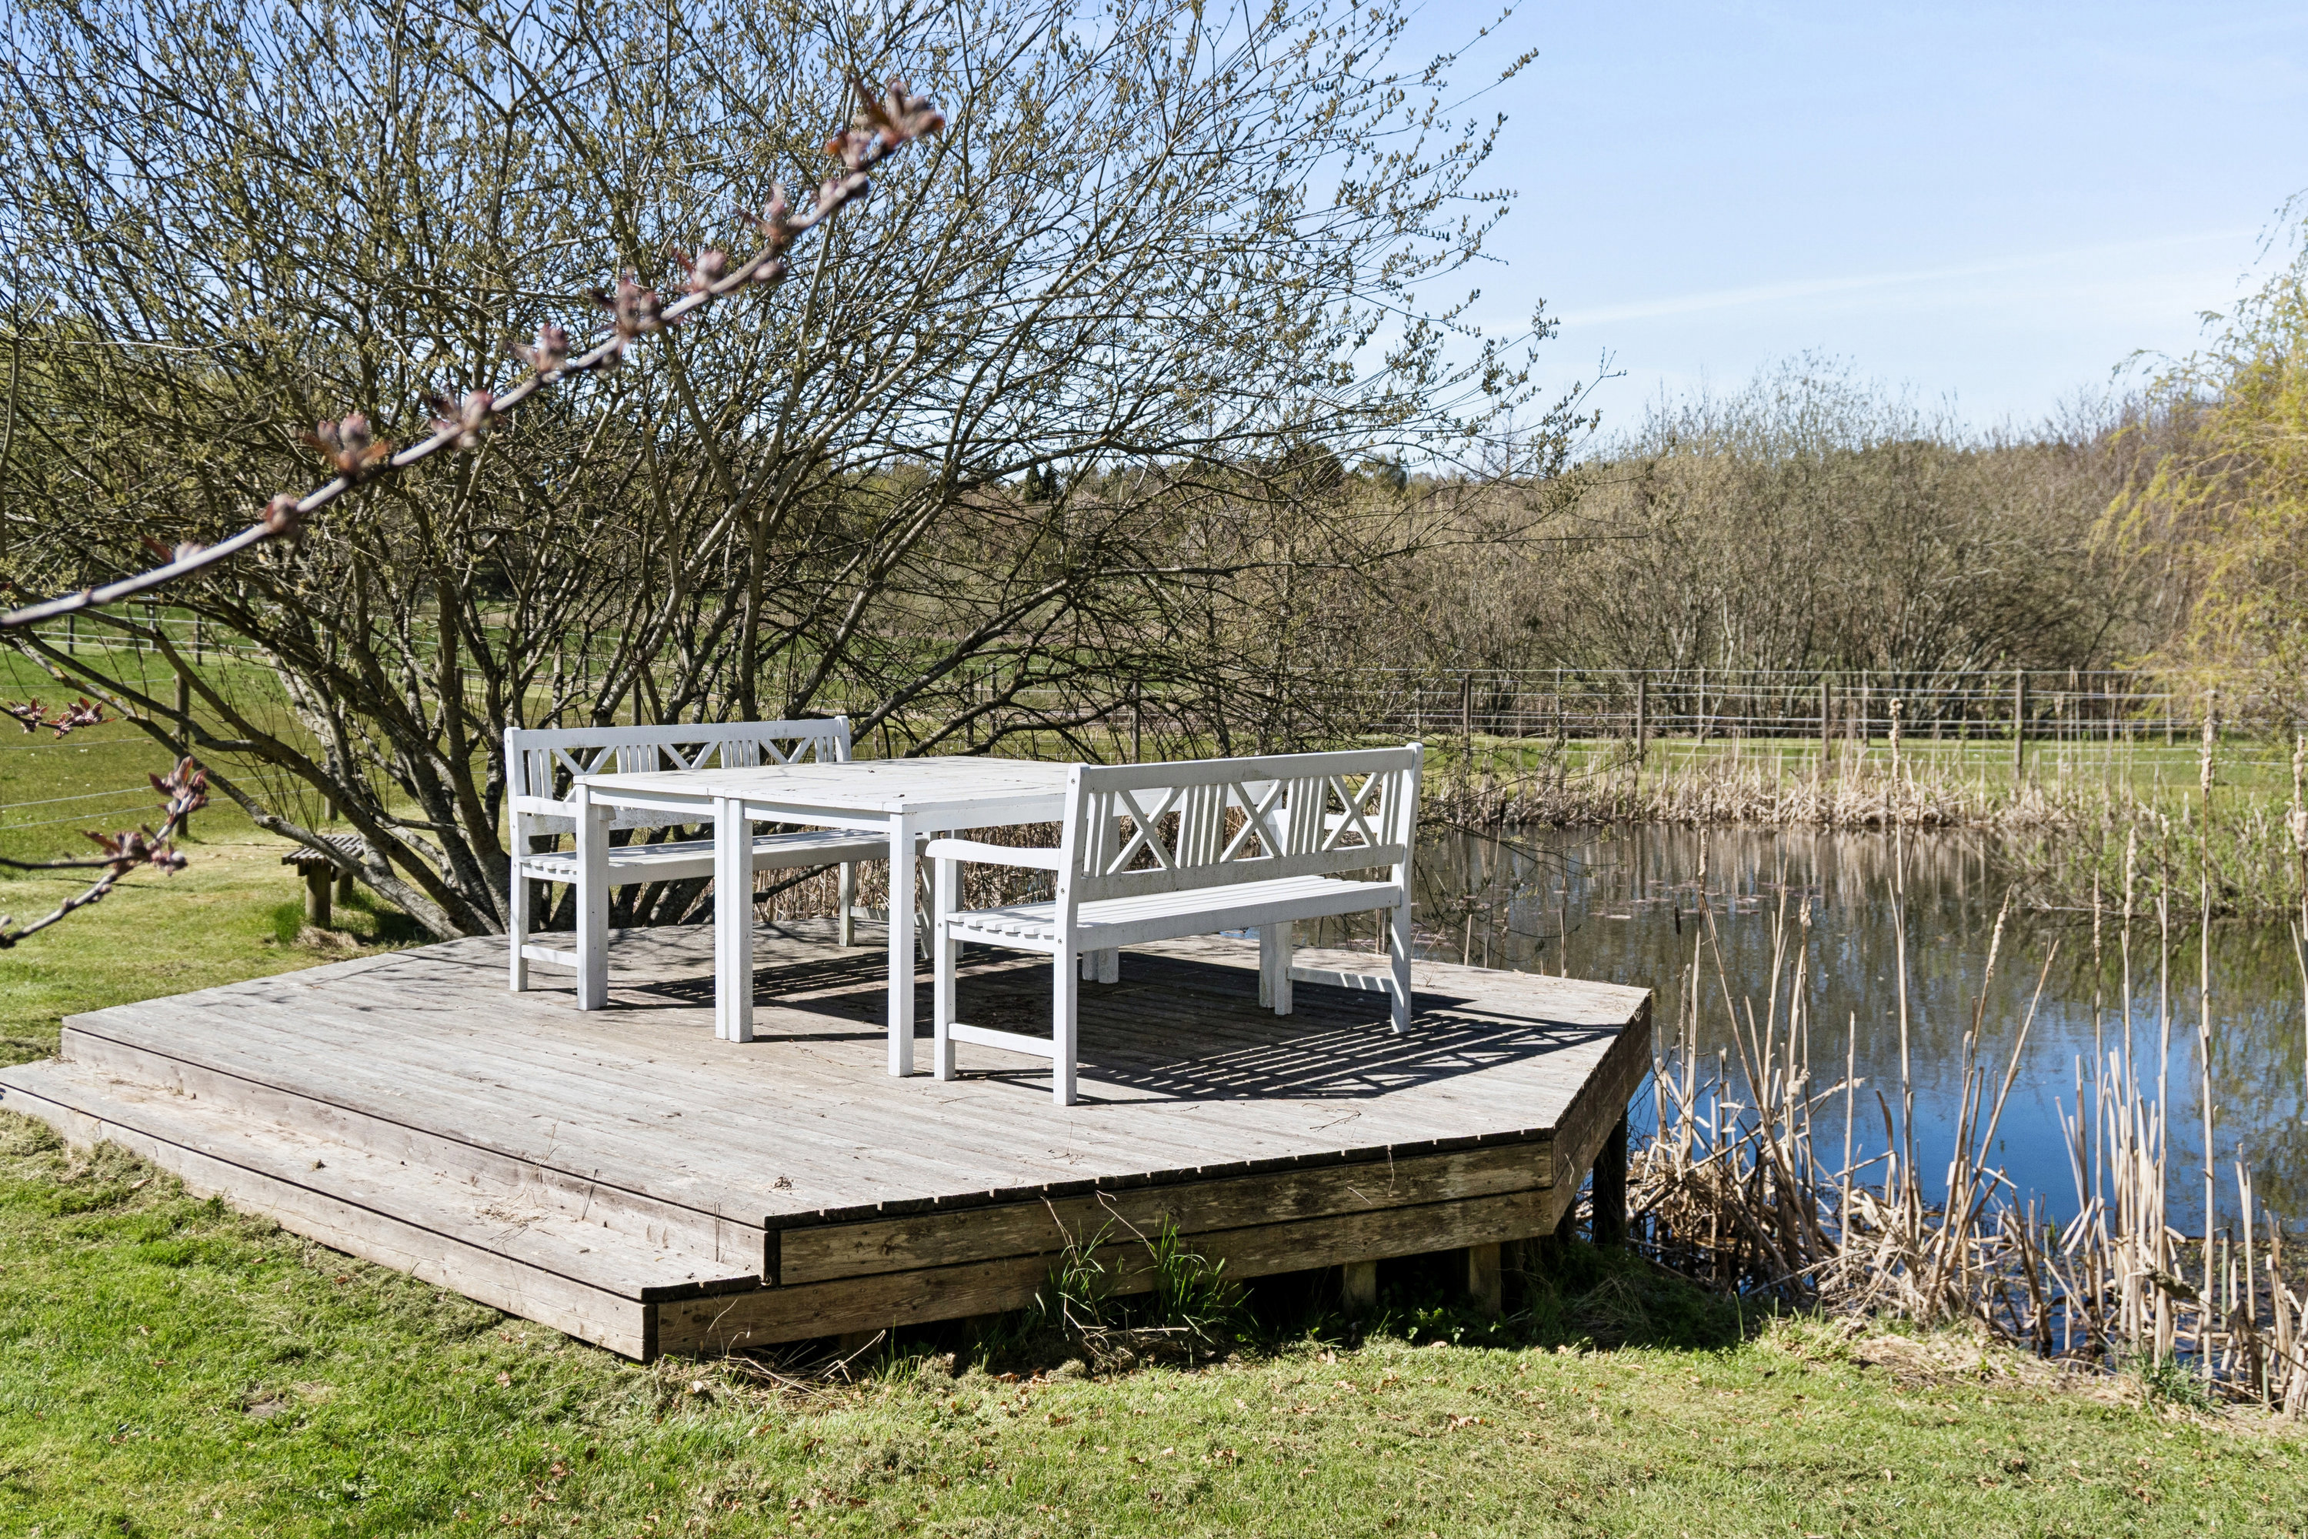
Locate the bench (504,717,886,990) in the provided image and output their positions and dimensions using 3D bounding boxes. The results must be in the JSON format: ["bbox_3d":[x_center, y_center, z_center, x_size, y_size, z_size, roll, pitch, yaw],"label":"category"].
[{"bbox_3d":[-1.485,0.290,7.564,0.590,0.896,1.527,4,5,40],"label":"bench"}]

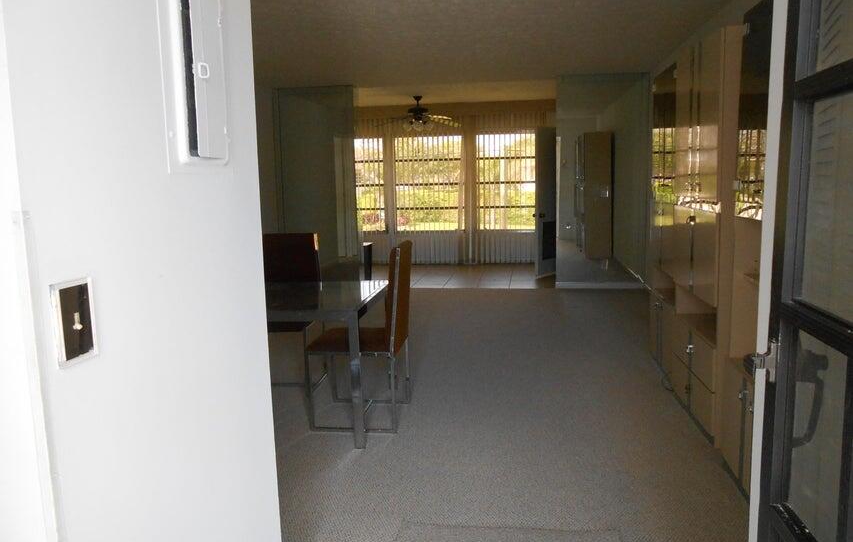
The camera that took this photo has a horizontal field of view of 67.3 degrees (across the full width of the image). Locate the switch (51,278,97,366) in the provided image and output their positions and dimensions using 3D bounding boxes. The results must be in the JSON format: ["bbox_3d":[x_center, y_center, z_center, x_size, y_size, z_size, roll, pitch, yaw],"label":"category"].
[{"bbox_3d":[-0.553,0.081,1.027,0.013,0.131,0.090,0,8,8],"label":"switch"}]

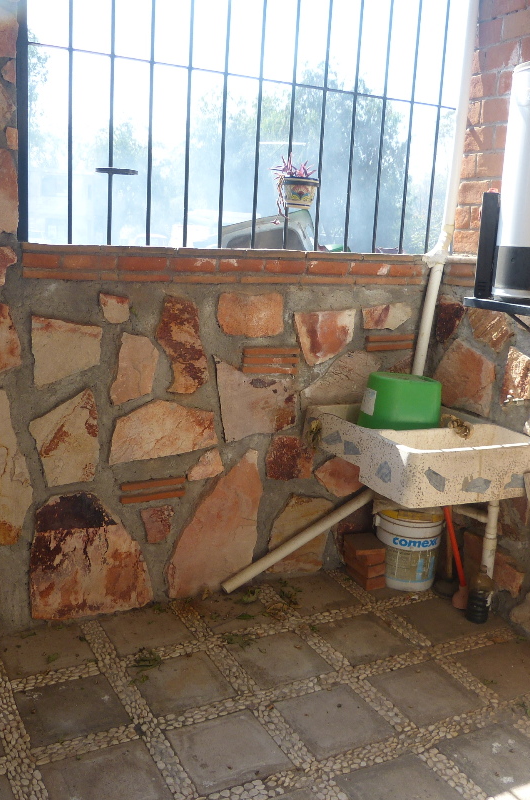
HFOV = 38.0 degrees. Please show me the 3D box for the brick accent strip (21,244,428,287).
[{"bbox_3d":[-0.091,-0.569,3.264,1.828,0.134,0.112,-3,14,-28],"label":"brick accent strip"}]

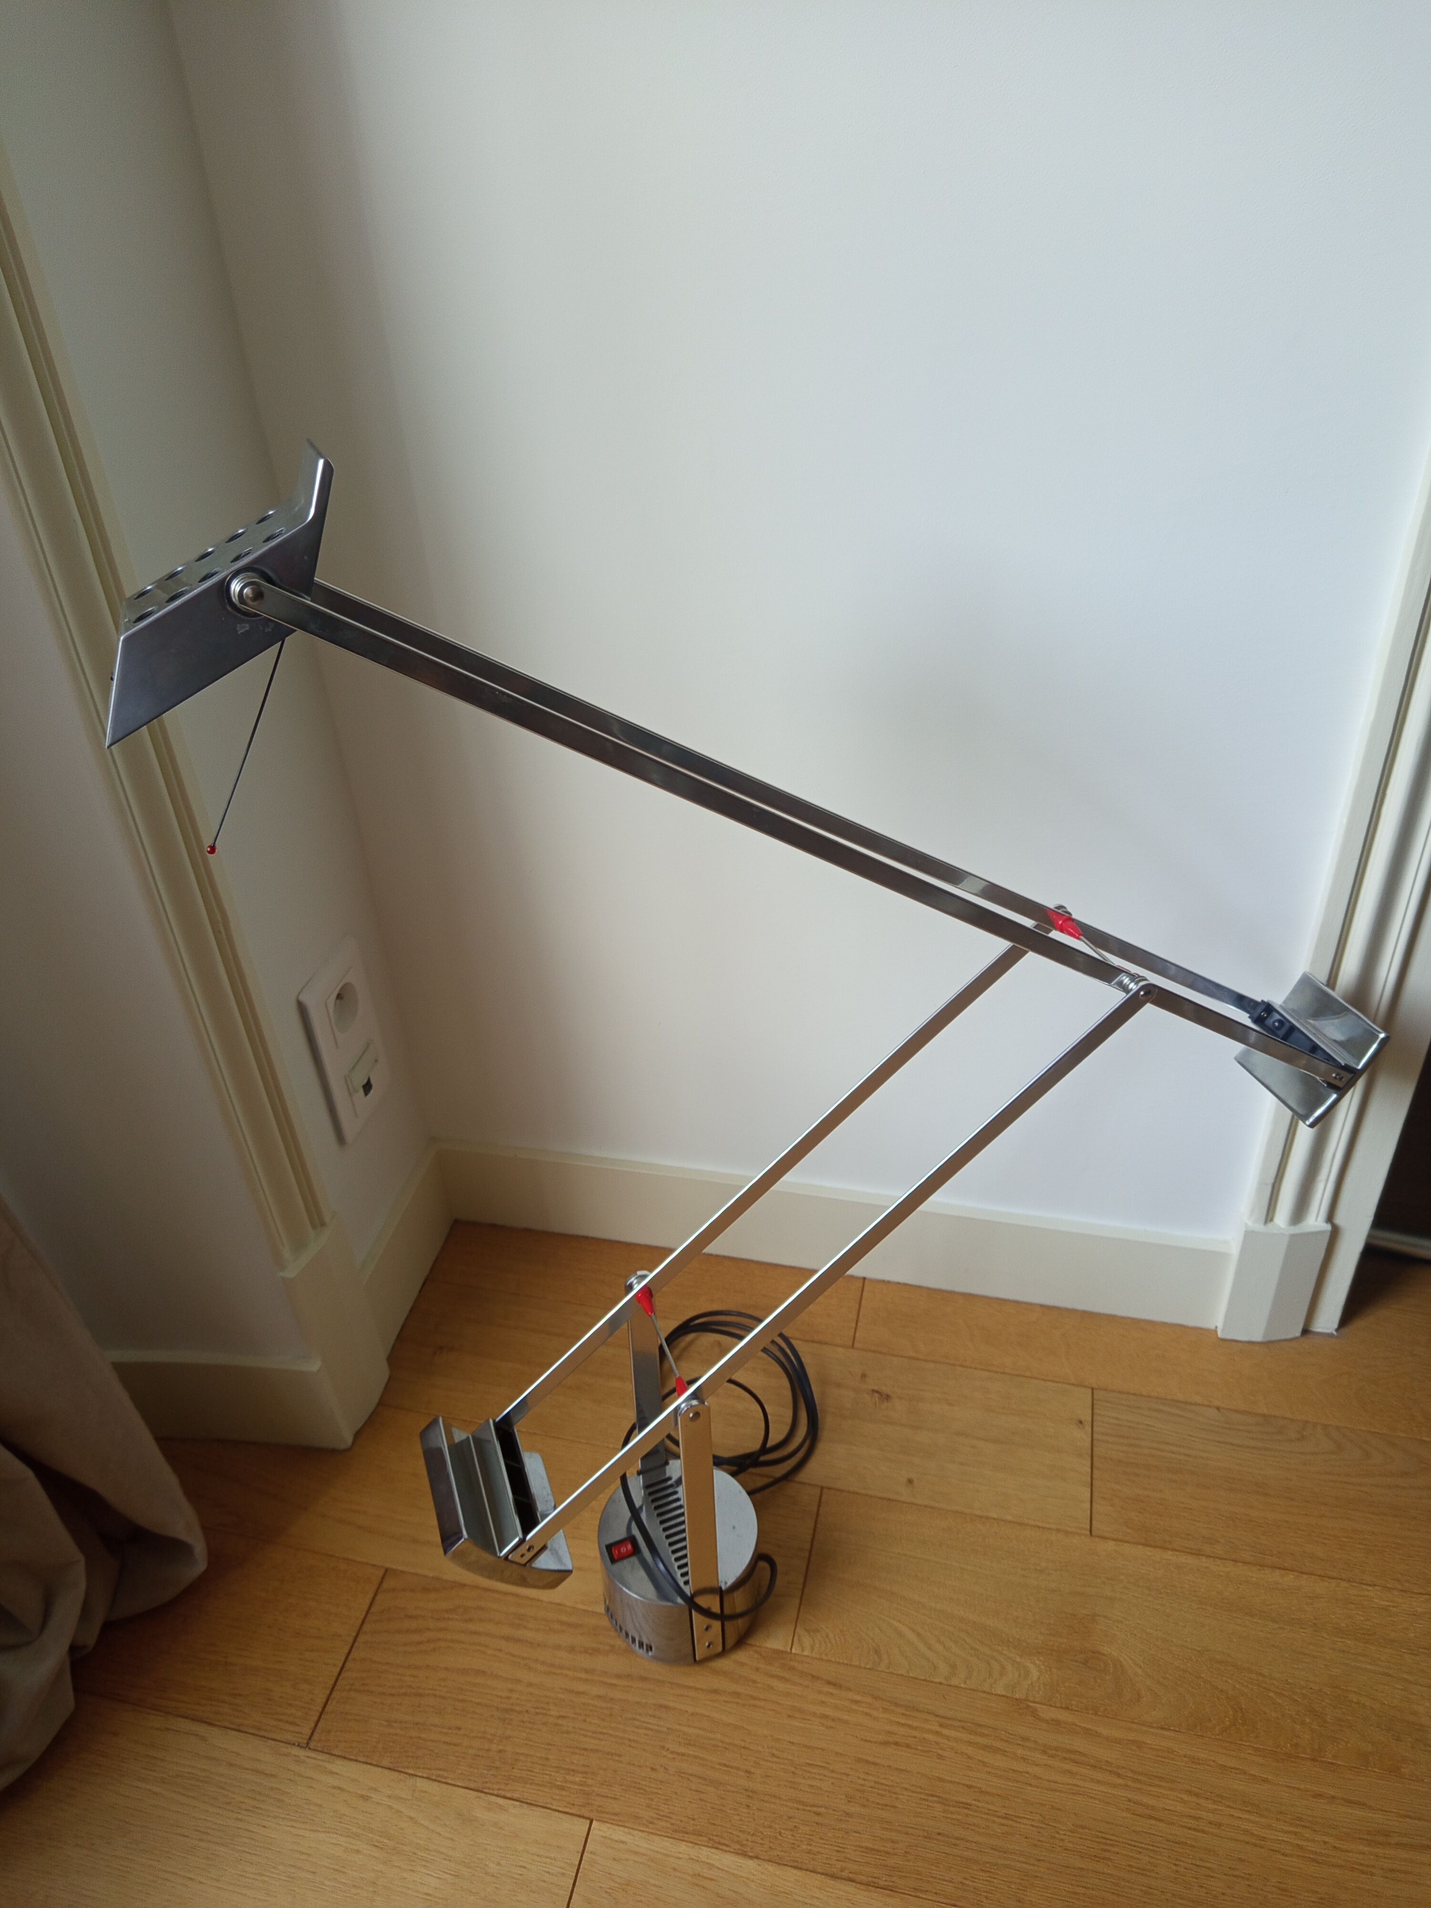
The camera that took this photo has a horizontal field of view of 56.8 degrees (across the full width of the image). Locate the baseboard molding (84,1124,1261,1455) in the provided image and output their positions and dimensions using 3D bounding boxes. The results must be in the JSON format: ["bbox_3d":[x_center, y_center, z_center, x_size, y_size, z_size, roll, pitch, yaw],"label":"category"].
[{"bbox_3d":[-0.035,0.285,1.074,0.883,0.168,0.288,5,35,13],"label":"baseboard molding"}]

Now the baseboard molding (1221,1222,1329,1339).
[{"bbox_3d":[0.458,0.268,1.083,0.071,0.129,0.025,5,35,13],"label":"baseboard molding"}]

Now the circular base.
[{"bbox_3d":[-0.023,0.431,0.943,0.111,0.075,0.111,-3,34,2],"label":"circular base"}]

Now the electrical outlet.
[{"bbox_3d":[-0.293,0.074,1.058,0.011,0.152,0.082,5,35,13],"label":"electrical outlet"}]

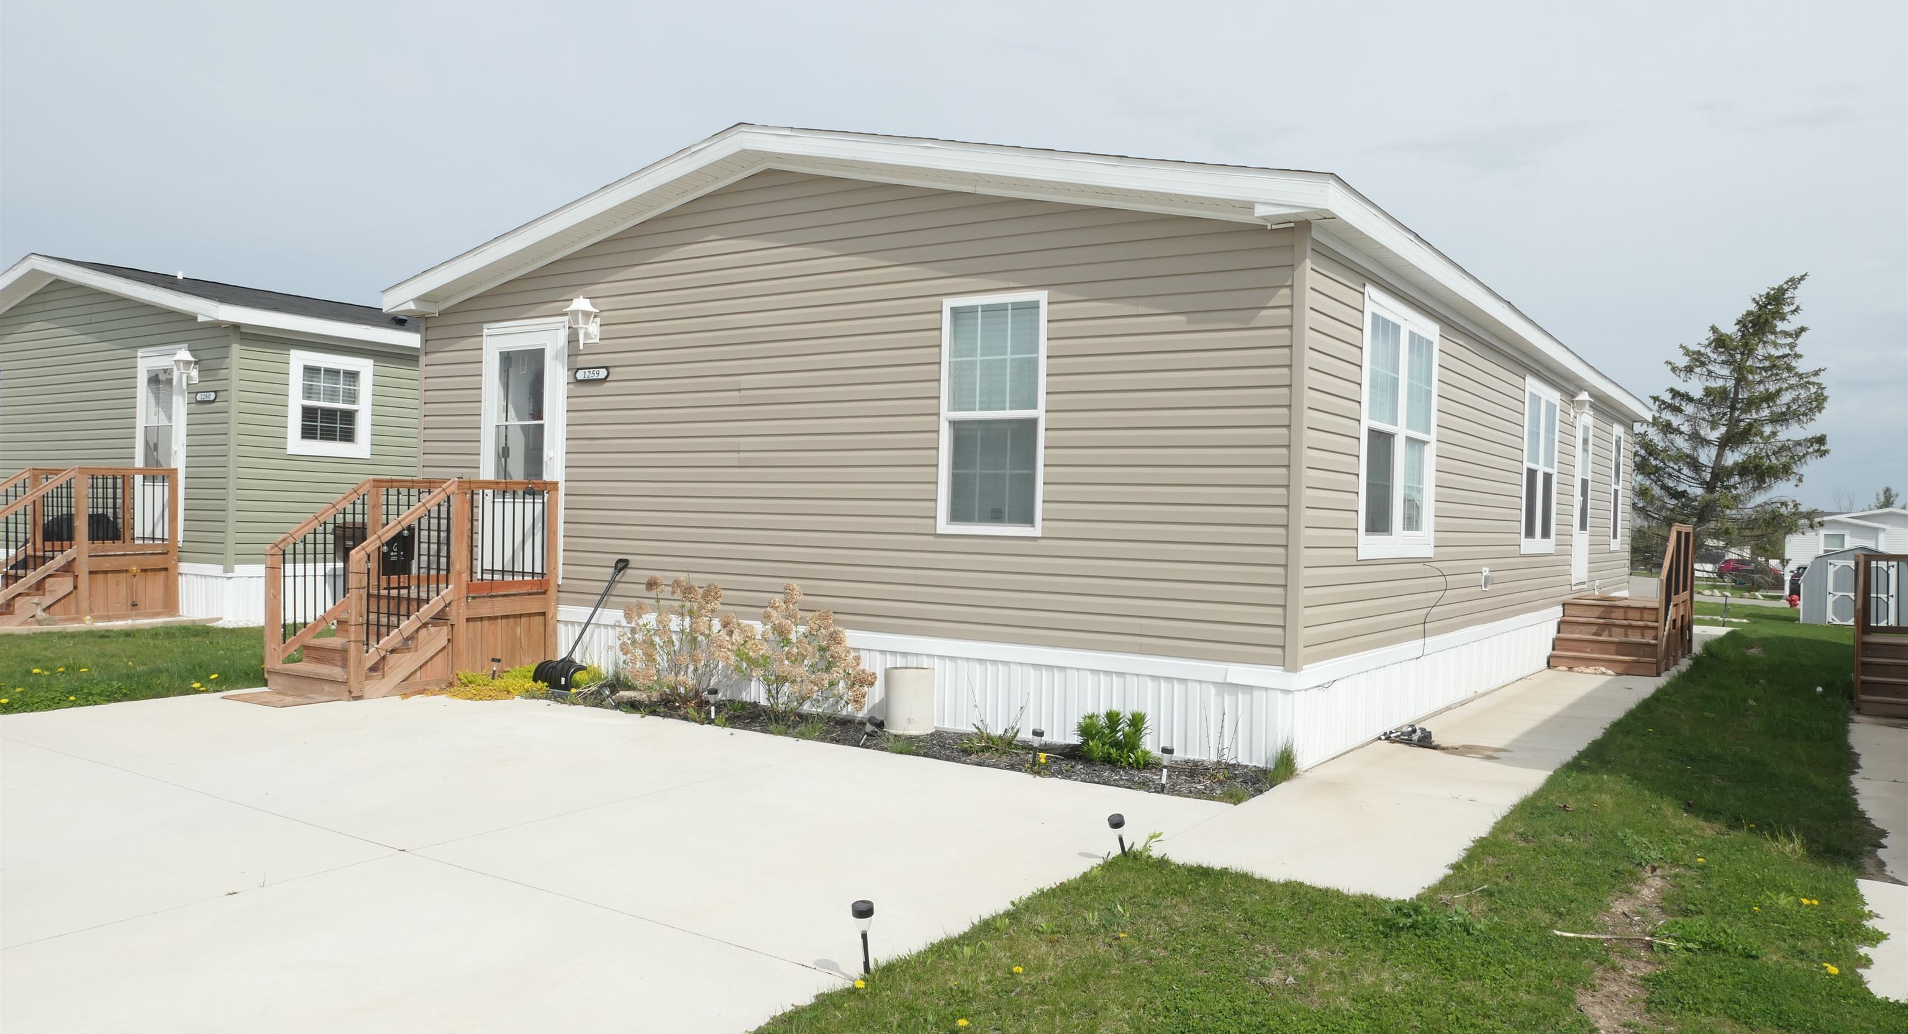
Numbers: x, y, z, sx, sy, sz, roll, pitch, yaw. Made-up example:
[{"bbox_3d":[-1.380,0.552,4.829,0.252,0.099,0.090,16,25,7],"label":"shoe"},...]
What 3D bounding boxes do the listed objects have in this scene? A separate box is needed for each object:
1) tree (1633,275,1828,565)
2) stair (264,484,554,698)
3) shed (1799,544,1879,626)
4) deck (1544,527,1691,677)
[{"bbox_3d":[39.420,-4.268,65.000,9.200,15.900,9.200,2,0,35],"label":"tree"},{"bbox_3d":[-4.249,0.482,10.127,1.188,1.604,1.881,2,0,35],"label":"stair"},{"bbox_3d":[22.203,1.621,31.069,2.400,1.952,2.600,2,0,35],"label":"shed"},{"bbox_3d":[7.682,0.883,14.511,1.089,1.554,3.267,2,0,35],"label":"deck"}]

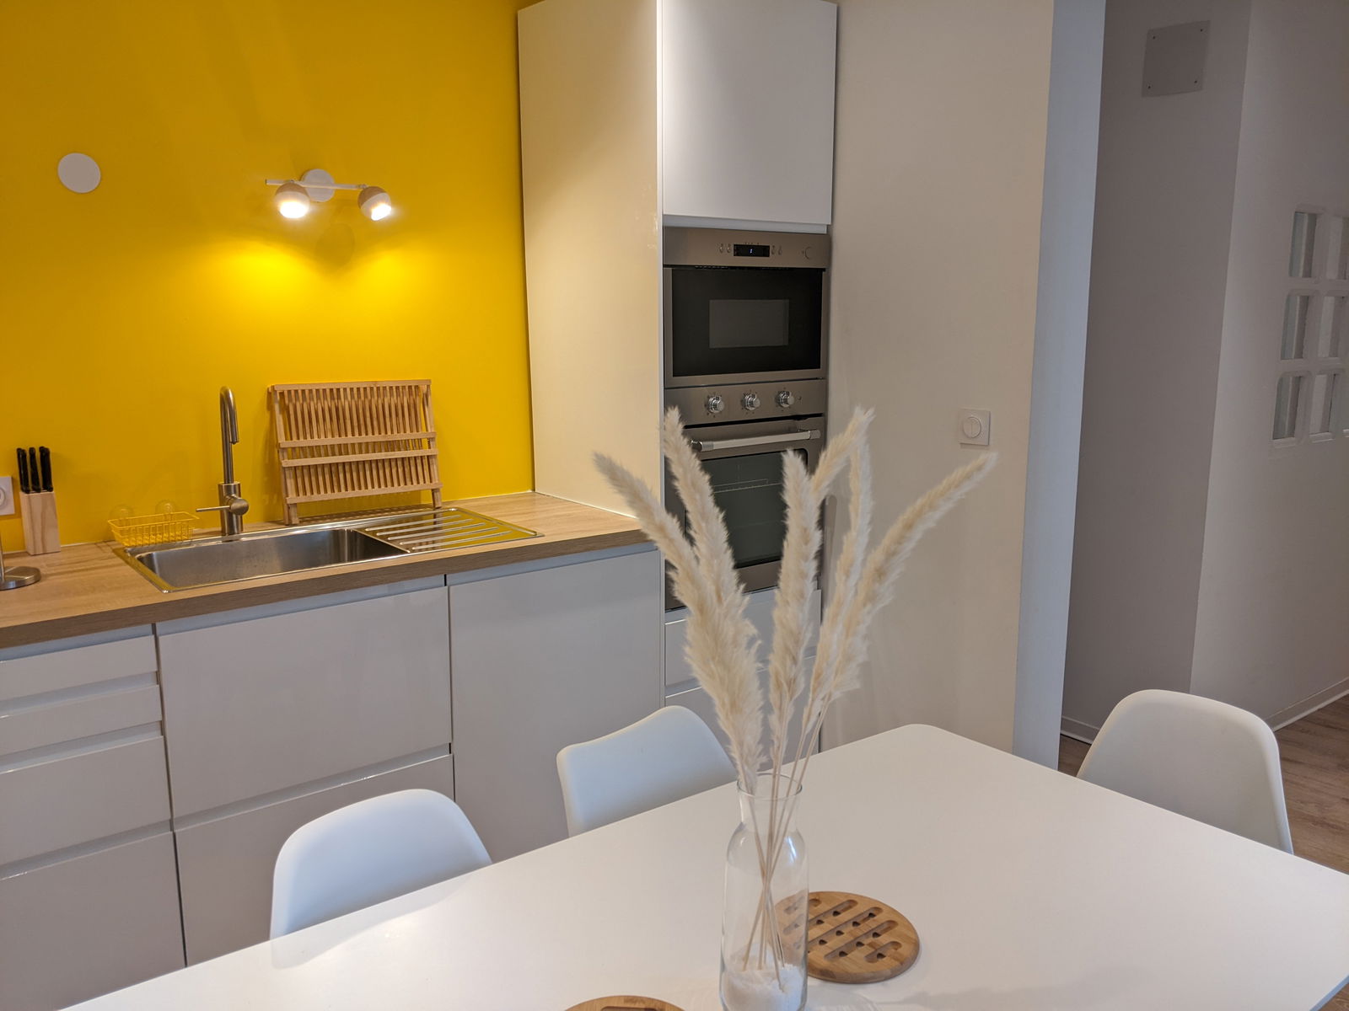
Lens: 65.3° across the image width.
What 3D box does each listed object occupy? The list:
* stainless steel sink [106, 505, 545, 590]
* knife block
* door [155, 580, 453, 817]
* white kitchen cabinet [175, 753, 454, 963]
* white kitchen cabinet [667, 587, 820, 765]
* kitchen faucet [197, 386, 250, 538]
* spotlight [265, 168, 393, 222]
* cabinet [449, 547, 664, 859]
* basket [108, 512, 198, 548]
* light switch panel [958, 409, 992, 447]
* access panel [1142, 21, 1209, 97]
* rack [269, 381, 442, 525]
[{"bbox_3d":[-0.804,0.176,2.522,0.864,0.188,0.482,-8,13,-38],"label":"stainless steel sink"},{"bbox_3d":[-1.443,0.038,2.396,0.060,0.138,0.063,-8,13,-37],"label":"knife block"},{"bbox_3d":[-0.751,0.389,2.212,0.599,0.388,0.028,-8,13,-38],"label":"door"},{"bbox_3d":[-0.902,0.748,2.467,0.599,0.390,0.500,-8,13,-38],"label":"white kitchen cabinet"},{"bbox_3d":[0.018,0.517,3.235,0.600,0.620,0.605,-8,13,-38],"label":"white kitchen cabinet"},{"bbox_3d":[-1.084,-0.099,2.508,0.120,0.366,0.155,-7,12,-34],"label":"kitchen faucet"},{"bbox_3d":[-0.874,-0.788,2.659,0.312,0.130,0.125,-8,13,-37],"label":"spotlight"},{"bbox_3d":[-0.283,0.521,2.617,0.596,0.788,0.028,-8,13,-38],"label":"cabinet"},{"bbox_3d":[-1.244,0.058,2.517,0.177,0.053,0.118,-8,13,-37],"label":"basket"},{"bbox_3d":[0.752,-0.195,2.638,0.012,0.086,0.086,-8,13,-37],"label":"light switch panel"},{"bbox_3d":[1.527,-1.356,3.200,0.012,0.198,0.190,-8,13,-38],"label":"access panel"},{"bbox_3d":[-0.841,-0.152,2.825,0.442,0.357,0.085,-8,13,-37],"label":"rack"}]

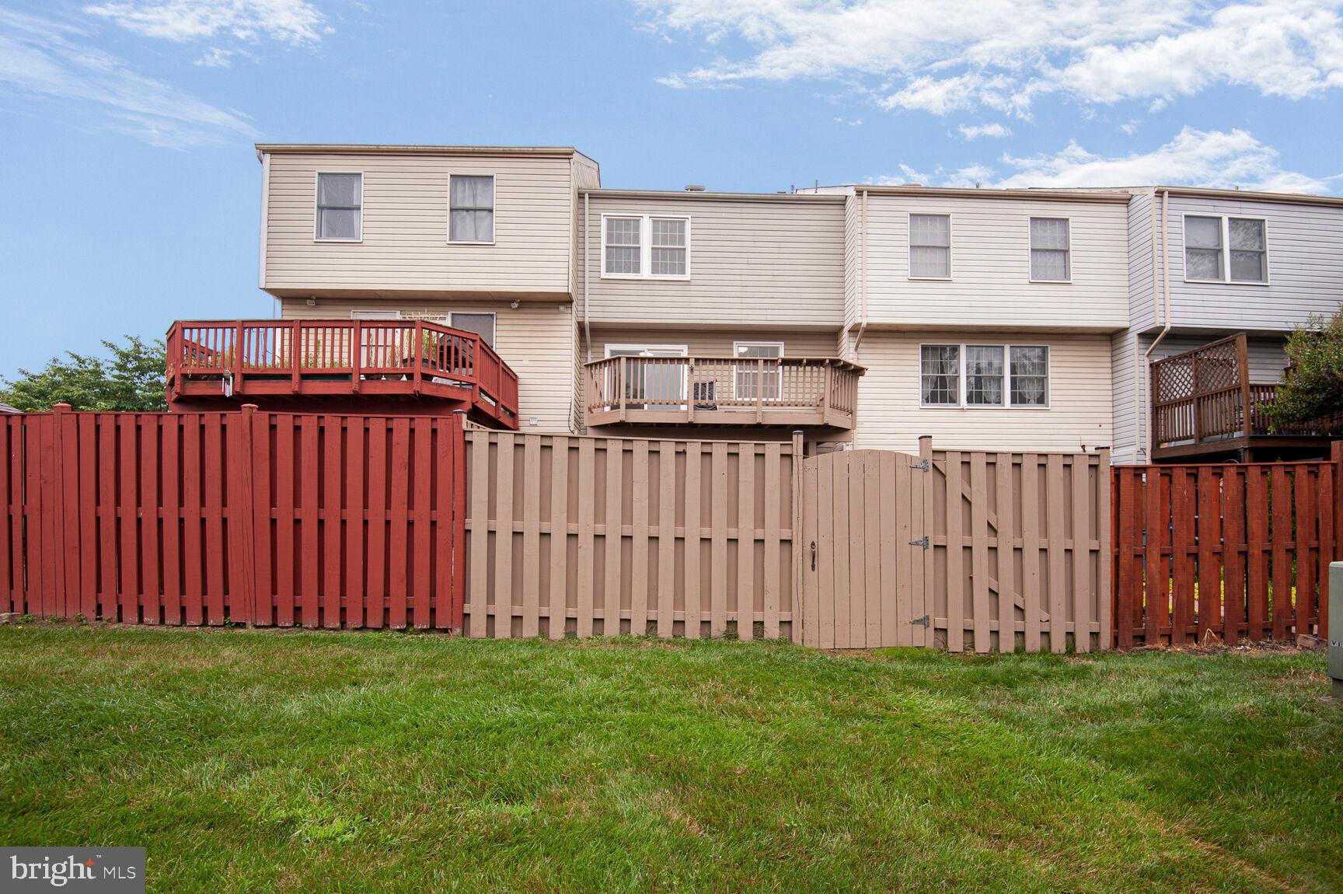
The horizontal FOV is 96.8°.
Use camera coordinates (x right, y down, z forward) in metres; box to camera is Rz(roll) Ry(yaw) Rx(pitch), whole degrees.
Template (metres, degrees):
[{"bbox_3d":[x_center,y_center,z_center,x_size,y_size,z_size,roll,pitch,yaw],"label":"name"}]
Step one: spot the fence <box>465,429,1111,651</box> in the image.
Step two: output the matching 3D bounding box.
[{"bbox_3d":[1.135,0.880,5.560,6.000,2.020,0.140,0,-2,-2],"label":"fence"}]

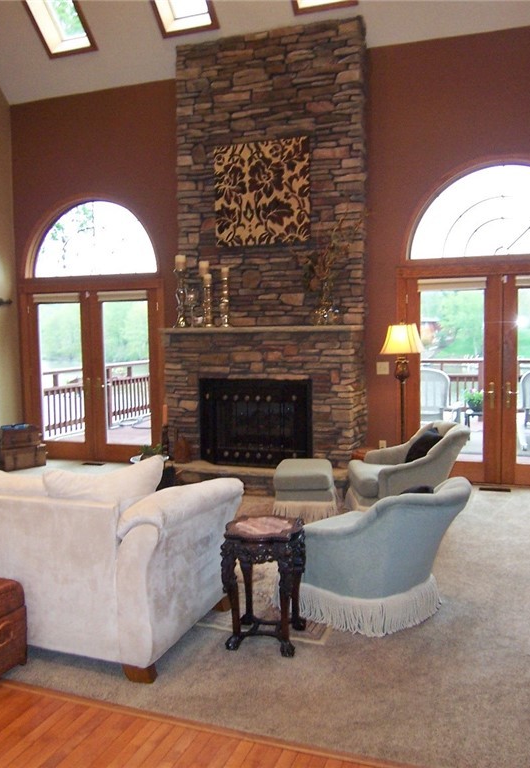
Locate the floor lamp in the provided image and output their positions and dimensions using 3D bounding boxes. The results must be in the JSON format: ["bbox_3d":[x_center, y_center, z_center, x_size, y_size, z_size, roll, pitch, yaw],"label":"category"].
[{"bbox_3d":[1.323,0.208,6.598,0.405,1.600,0.405,1,5,19],"label":"floor lamp"}]

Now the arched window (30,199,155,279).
[{"bbox_3d":[-2.048,-1.733,8.111,1.732,0.871,0.100,1,4,20],"label":"arched window"}]

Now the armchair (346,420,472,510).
[{"bbox_3d":[1.191,0.686,5.776,0.879,0.766,0.726,-1,4,-8],"label":"armchair"}]

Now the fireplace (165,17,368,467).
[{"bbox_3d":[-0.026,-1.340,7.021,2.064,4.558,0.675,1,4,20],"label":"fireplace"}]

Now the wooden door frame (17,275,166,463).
[{"bbox_3d":[-2.074,-0.122,8.239,1.893,2.116,0.100,1,4,20],"label":"wooden door frame"}]

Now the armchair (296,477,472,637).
[{"bbox_3d":[0.629,0.832,3.764,0.879,0.766,0.726,3,6,45],"label":"armchair"}]

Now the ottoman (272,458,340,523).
[{"bbox_3d":[0.338,0.894,5.593,0.480,0.430,0.460,0,5,5],"label":"ottoman"}]

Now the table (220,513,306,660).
[{"bbox_3d":[0.004,1.000,3.419,0.350,0.585,0.350,0,5,15],"label":"table"}]

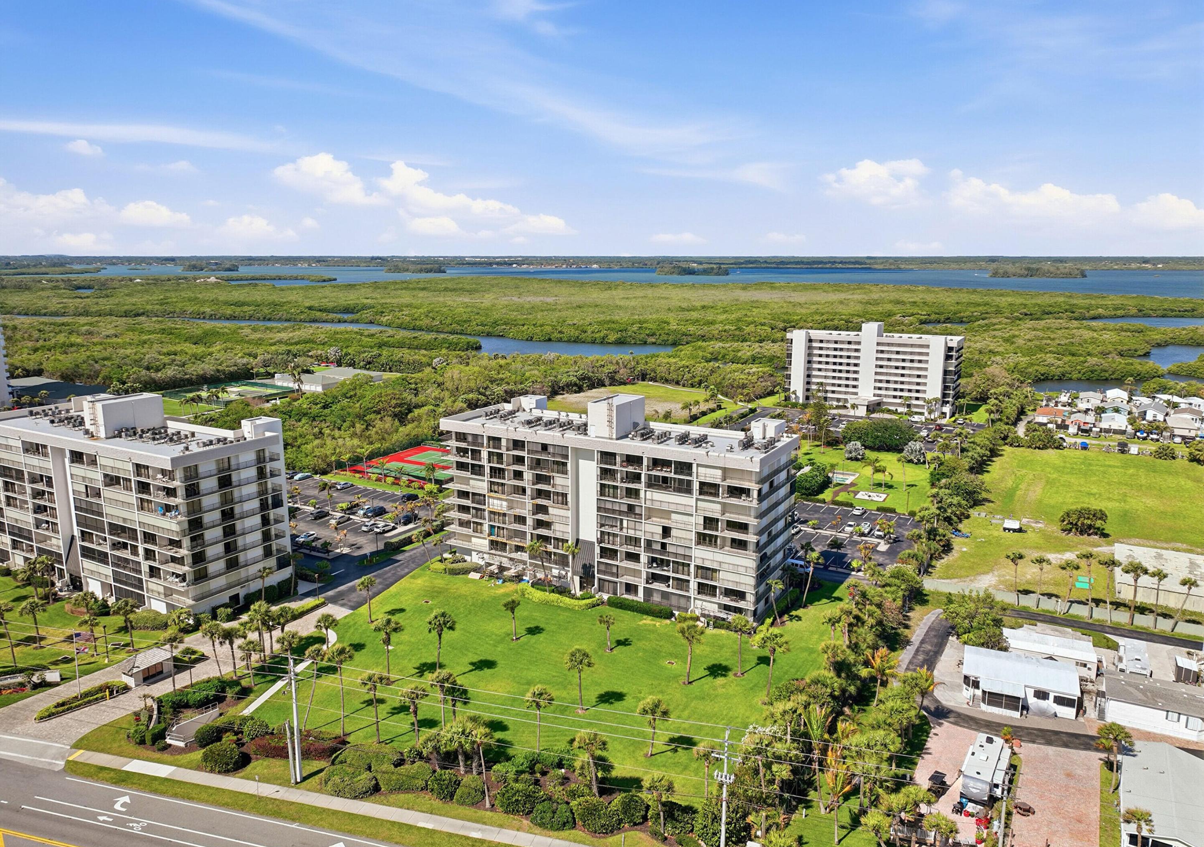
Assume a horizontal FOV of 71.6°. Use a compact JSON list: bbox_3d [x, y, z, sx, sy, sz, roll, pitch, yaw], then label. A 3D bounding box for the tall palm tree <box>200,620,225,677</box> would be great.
[{"bbox_3d":[-50.743,29.843,109.215,3.250,8.470,3.250,0,11,0],"label":"tall palm tree"}]

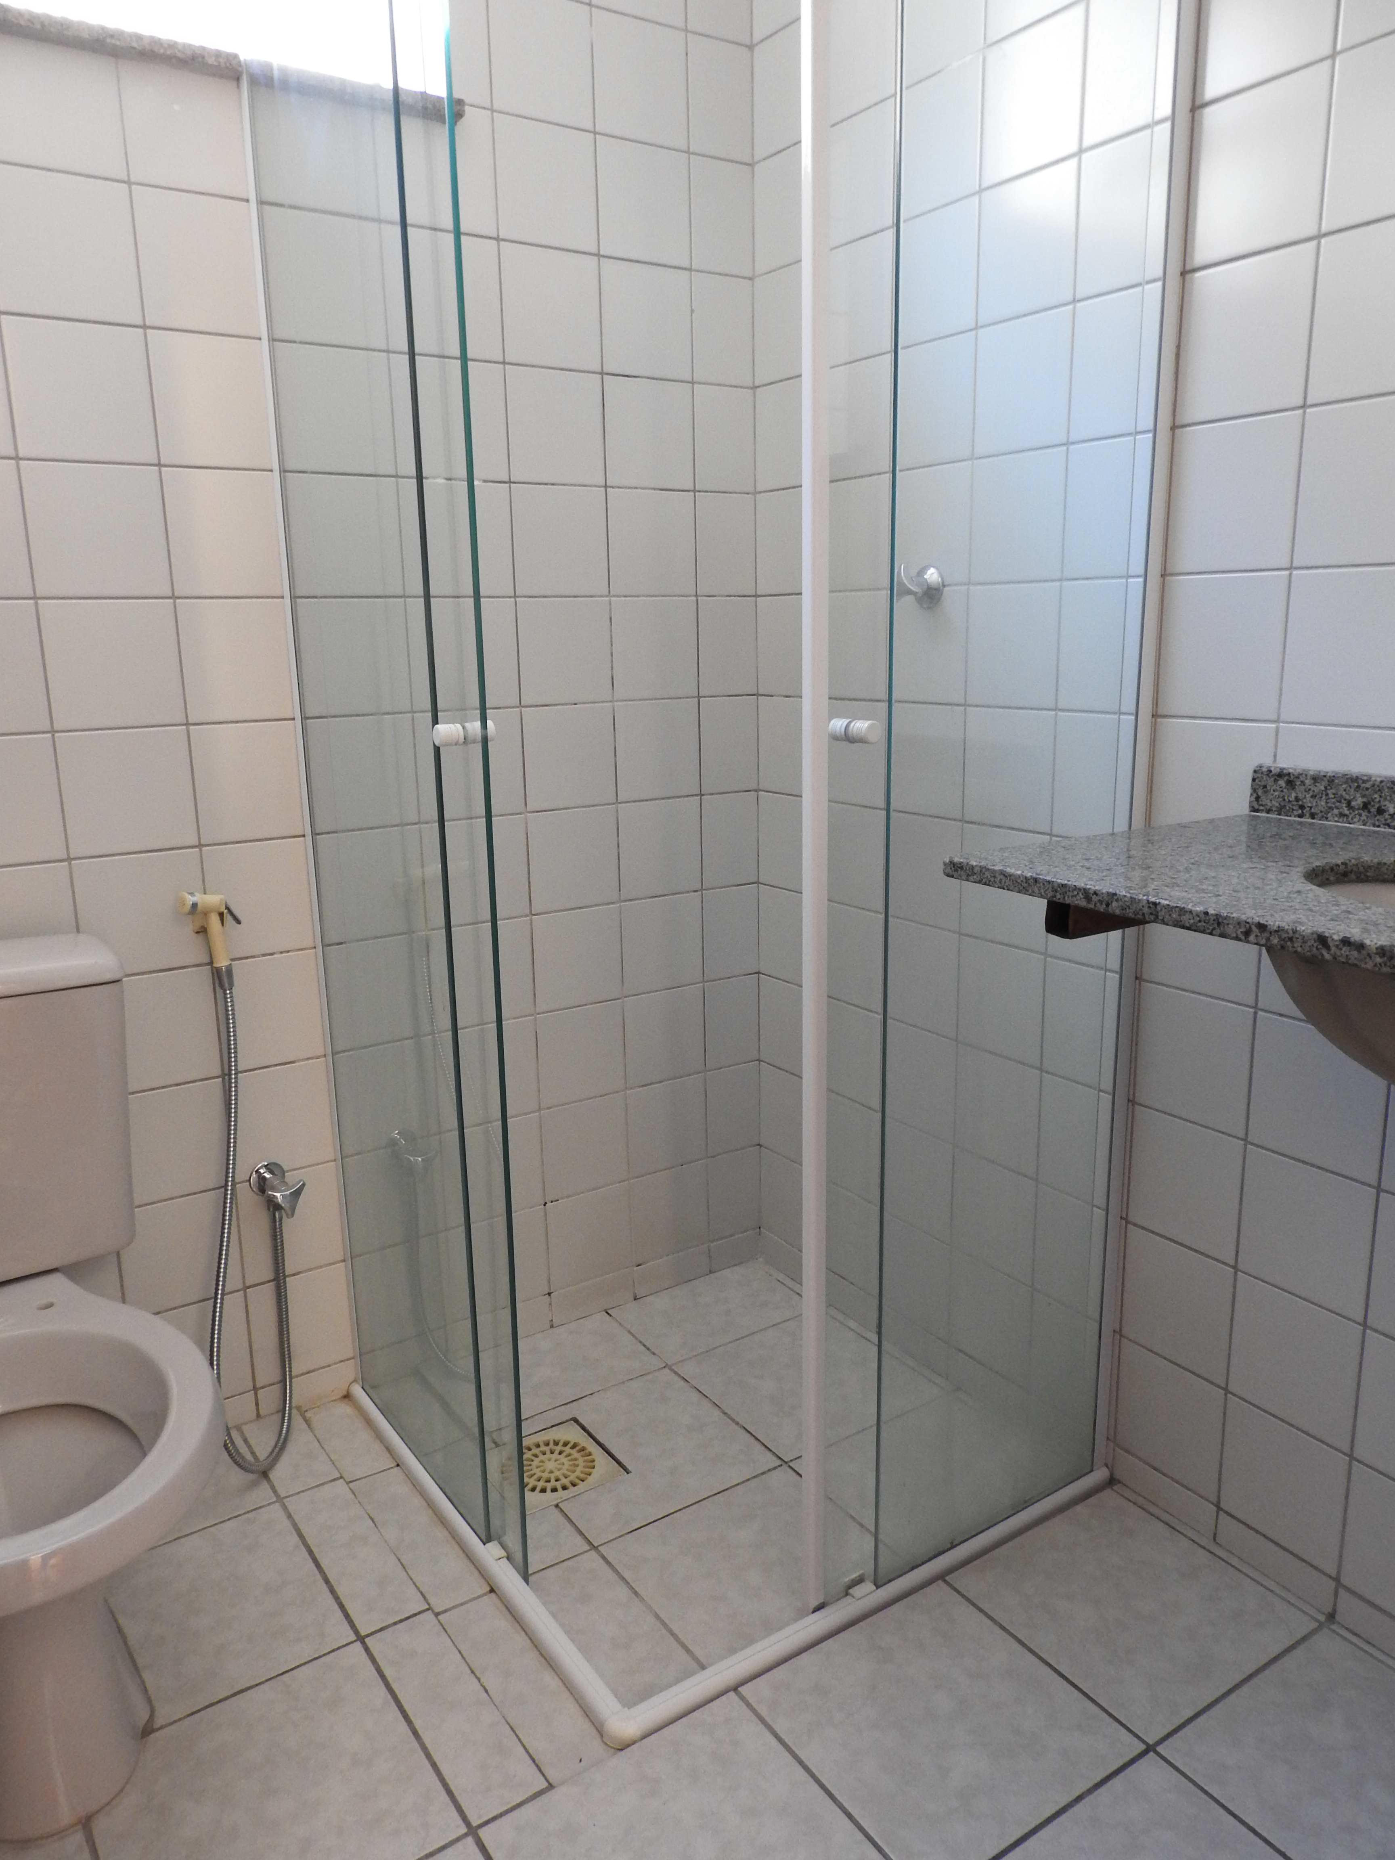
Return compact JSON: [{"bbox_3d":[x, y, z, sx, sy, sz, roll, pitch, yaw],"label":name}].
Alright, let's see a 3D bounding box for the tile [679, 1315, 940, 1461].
[{"bbox_3d":[0.172,0.695,1.989,0.307,0.010,0.297,-9,15,-32],"label":"tile"}]

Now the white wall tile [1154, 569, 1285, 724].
[{"bbox_3d":[0.566,-0.305,1.387,0.010,0.152,0.149,-9,15,-32],"label":"white wall tile"}]

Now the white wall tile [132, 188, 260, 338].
[{"bbox_3d":[-0.604,-0.816,1.582,0.154,0.156,0.010,-9,15,-32],"label":"white wall tile"}]

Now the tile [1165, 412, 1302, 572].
[{"bbox_3d":[0.570,-0.461,1.369,0.009,0.154,0.151,-9,15,-32],"label":"tile"}]

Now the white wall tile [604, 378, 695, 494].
[{"bbox_3d":[-0.074,-0.749,1.952,0.154,0.156,0.010,-9,15,-32],"label":"white wall tile"}]

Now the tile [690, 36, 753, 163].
[{"bbox_3d":[0.032,-1.203,1.875,0.111,0.152,0.010,-9,15,-32],"label":"tile"}]

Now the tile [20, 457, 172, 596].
[{"bbox_3d":[-0.712,-0.474,1.533,0.151,0.152,0.010,-9,15,-32],"label":"tile"}]

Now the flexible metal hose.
[{"bbox_3d":[-0.601,0.387,1.693,0.115,0.674,0.121,-9,15,-32],"label":"flexible metal hose"}]

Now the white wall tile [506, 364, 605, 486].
[{"bbox_3d":[-0.203,-0.720,1.850,0.152,0.154,0.009,-9,15,-32],"label":"white wall tile"}]

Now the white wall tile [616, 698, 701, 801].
[{"bbox_3d":[-0.063,-0.282,2.038,0.153,0.154,0.009,-9,15,-32],"label":"white wall tile"}]

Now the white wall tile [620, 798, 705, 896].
[{"bbox_3d":[-0.060,-0.129,2.073,0.153,0.154,0.009,-9,15,-32],"label":"white wall tile"}]

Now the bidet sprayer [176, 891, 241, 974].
[{"bbox_3d":[-0.634,0.004,1.680,0.034,0.110,0.076,-15,-6,35],"label":"bidet sprayer"}]

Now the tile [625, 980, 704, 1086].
[{"bbox_3d":[-0.054,0.174,2.122,0.152,0.152,0.010,-9,15,-32],"label":"tile"}]

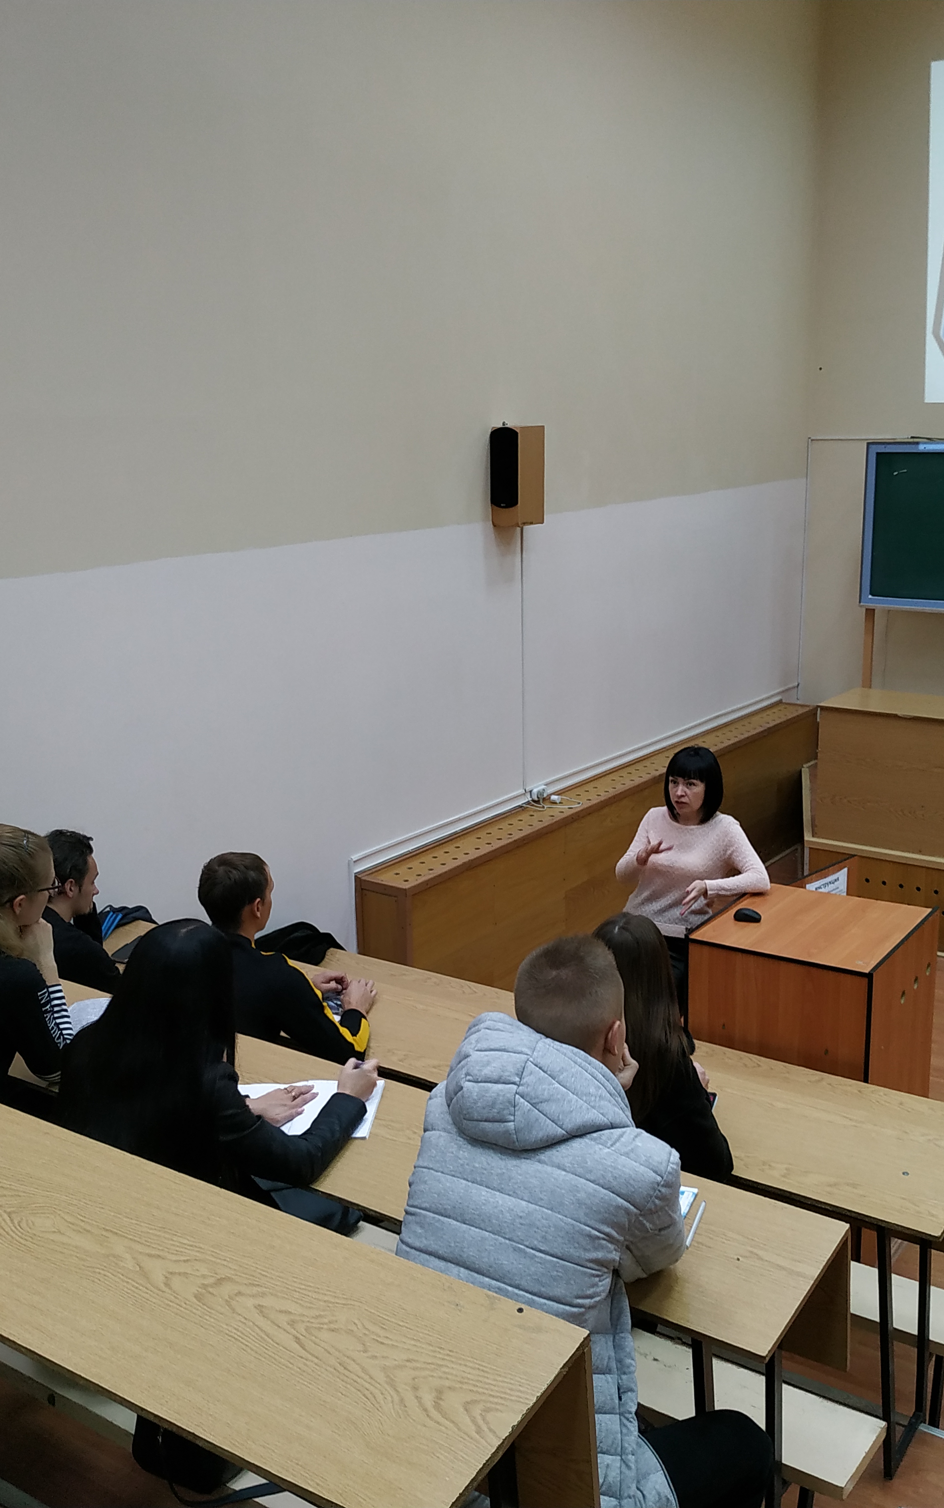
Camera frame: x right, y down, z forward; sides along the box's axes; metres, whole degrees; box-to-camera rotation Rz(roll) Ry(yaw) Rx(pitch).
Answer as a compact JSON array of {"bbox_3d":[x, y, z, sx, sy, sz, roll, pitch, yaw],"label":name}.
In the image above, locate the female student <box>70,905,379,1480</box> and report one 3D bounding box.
[{"bbox_3d":[-0.431,0.862,2.543,0.480,1.190,0.660,8,16,34],"label":"female student"}]

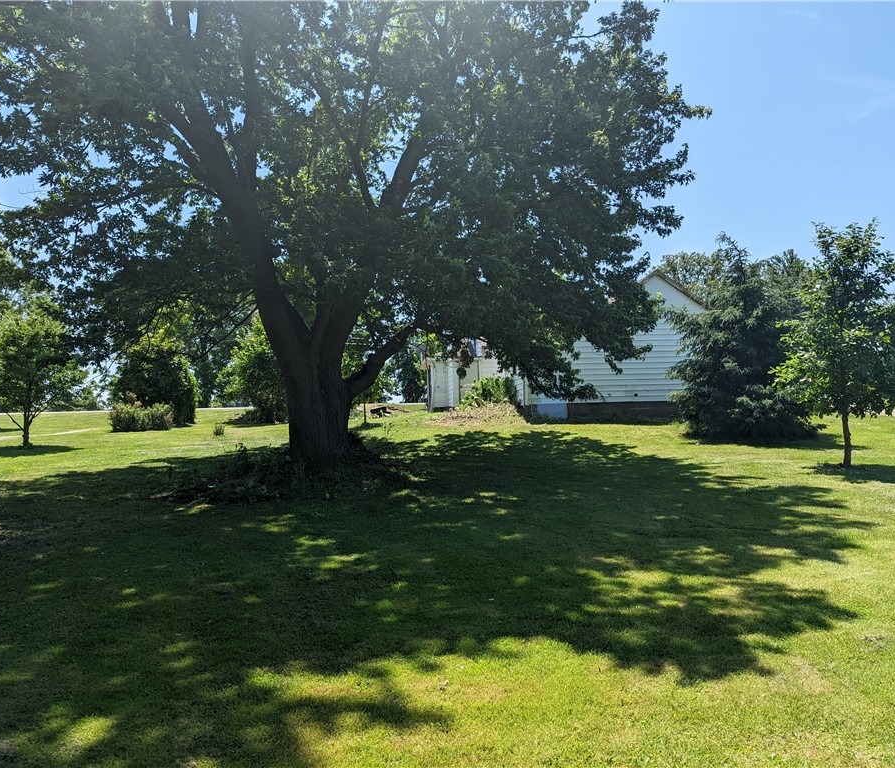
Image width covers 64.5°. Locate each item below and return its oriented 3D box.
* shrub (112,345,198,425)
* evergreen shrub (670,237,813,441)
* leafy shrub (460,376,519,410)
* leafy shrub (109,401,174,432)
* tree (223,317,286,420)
[{"bbox_3d":[-12.053,0.021,29.200,3.590,3.460,3.200,-1,0,0],"label":"shrub"},{"bbox_3d":[8.355,-1.312,20.000,4.290,5.810,4.100,-1,0,0],"label":"evergreen shrub"},{"bbox_3d":[1.609,0.392,27.800,2.280,1.370,1.600,-1,0,0],"label":"leafy shrub"},{"bbox_3d":[-11.141,1.183,25.800,2.330,1.170,1.500,-1,0,0],"label":"leafy shrub"},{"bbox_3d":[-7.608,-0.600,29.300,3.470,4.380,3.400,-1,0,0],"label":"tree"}]

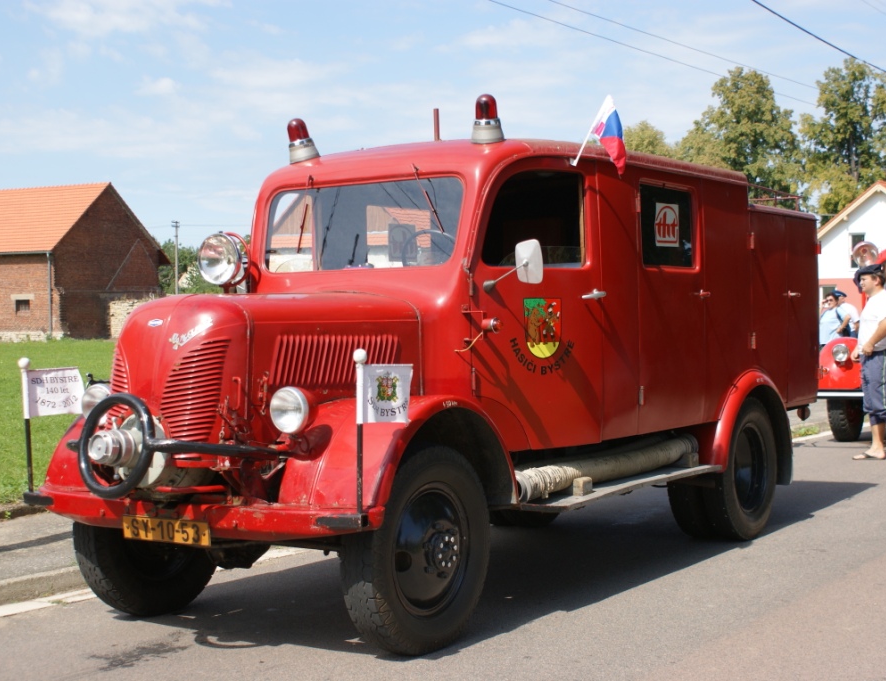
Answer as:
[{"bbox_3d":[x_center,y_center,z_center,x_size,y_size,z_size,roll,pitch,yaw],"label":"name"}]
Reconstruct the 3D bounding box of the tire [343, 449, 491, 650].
[{"bbox_3d":[-0.101,0.890,5.445,0.220,0.870,0.870,-1,0,34],"label":"tire"}]

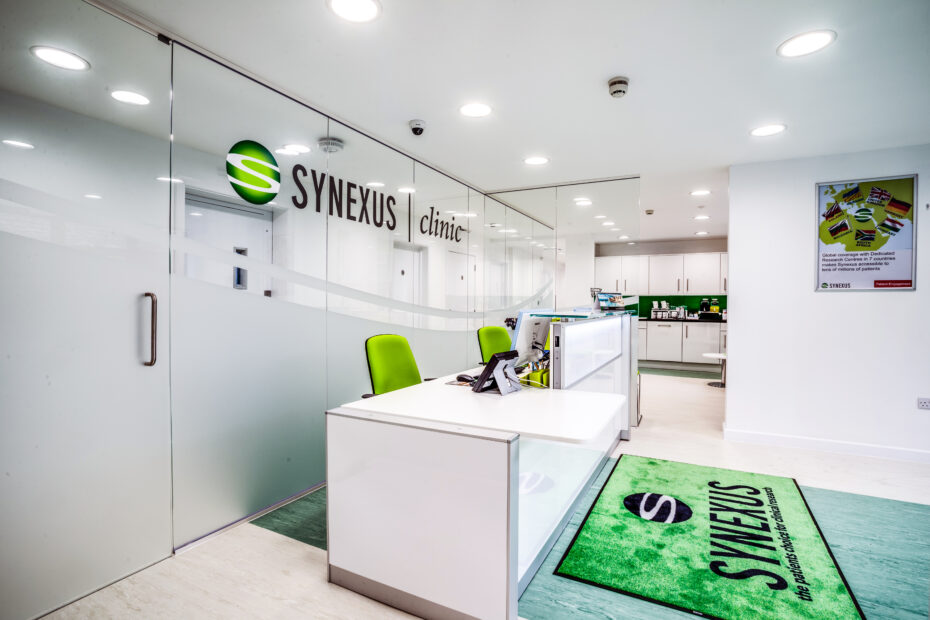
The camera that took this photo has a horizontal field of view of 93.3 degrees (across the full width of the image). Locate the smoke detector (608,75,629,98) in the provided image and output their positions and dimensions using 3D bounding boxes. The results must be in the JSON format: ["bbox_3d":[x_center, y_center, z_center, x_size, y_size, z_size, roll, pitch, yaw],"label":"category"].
[{"bbox_3d":[0.860,-1.238,2.455,0.113,0.072,0.113,1,1,28],"label":"smoke detector"}]

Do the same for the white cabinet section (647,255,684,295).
[{"bbox_3d":[3.915,-0.677,8.523,0.607,0.736,0.330,1,1,29],"label":"white cabinet section"}]

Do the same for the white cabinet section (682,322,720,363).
[{"bbox_3d":[4.376,0.584,8.125,0.597,0.714,0.580,1,1,29],"label":"white cabinet section"}]

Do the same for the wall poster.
[{"bbox_3d":[3.182,-0.596,3.491,0.625,0.885,0.020,1,1,24],"label":"wall poster"}]

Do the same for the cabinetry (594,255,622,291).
[{"bbox_3d":[2.958,-0.676,8.979,0.528,0.788,0.330,1,1,28],"label":"cabinetry"}]

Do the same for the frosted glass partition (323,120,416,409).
[{"bbox_3d":[-0.684,-0.080,3.395,0.020,2.425,0.995,1,1,28],"label":"frosted glass partition"}]

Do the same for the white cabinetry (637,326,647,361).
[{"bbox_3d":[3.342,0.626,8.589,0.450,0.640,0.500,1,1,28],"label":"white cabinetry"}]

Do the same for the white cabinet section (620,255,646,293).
[{"bbox_3d":[3.429,-0.683,8.788,0.501,0.736,0.330,1,1,29],"label":"white cabinet section"}]

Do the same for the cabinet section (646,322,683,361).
[{"bbox_3d":[3.849,0.578,8.412,0.603,0.714,0.580,1,1,29],"label":"cabinet section"}]

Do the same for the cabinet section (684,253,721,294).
[{"bbox_3d":[4.441,-0.671,8.237,0.591,0.736,0.330,1,1,29],"label":"cabinet section"}]

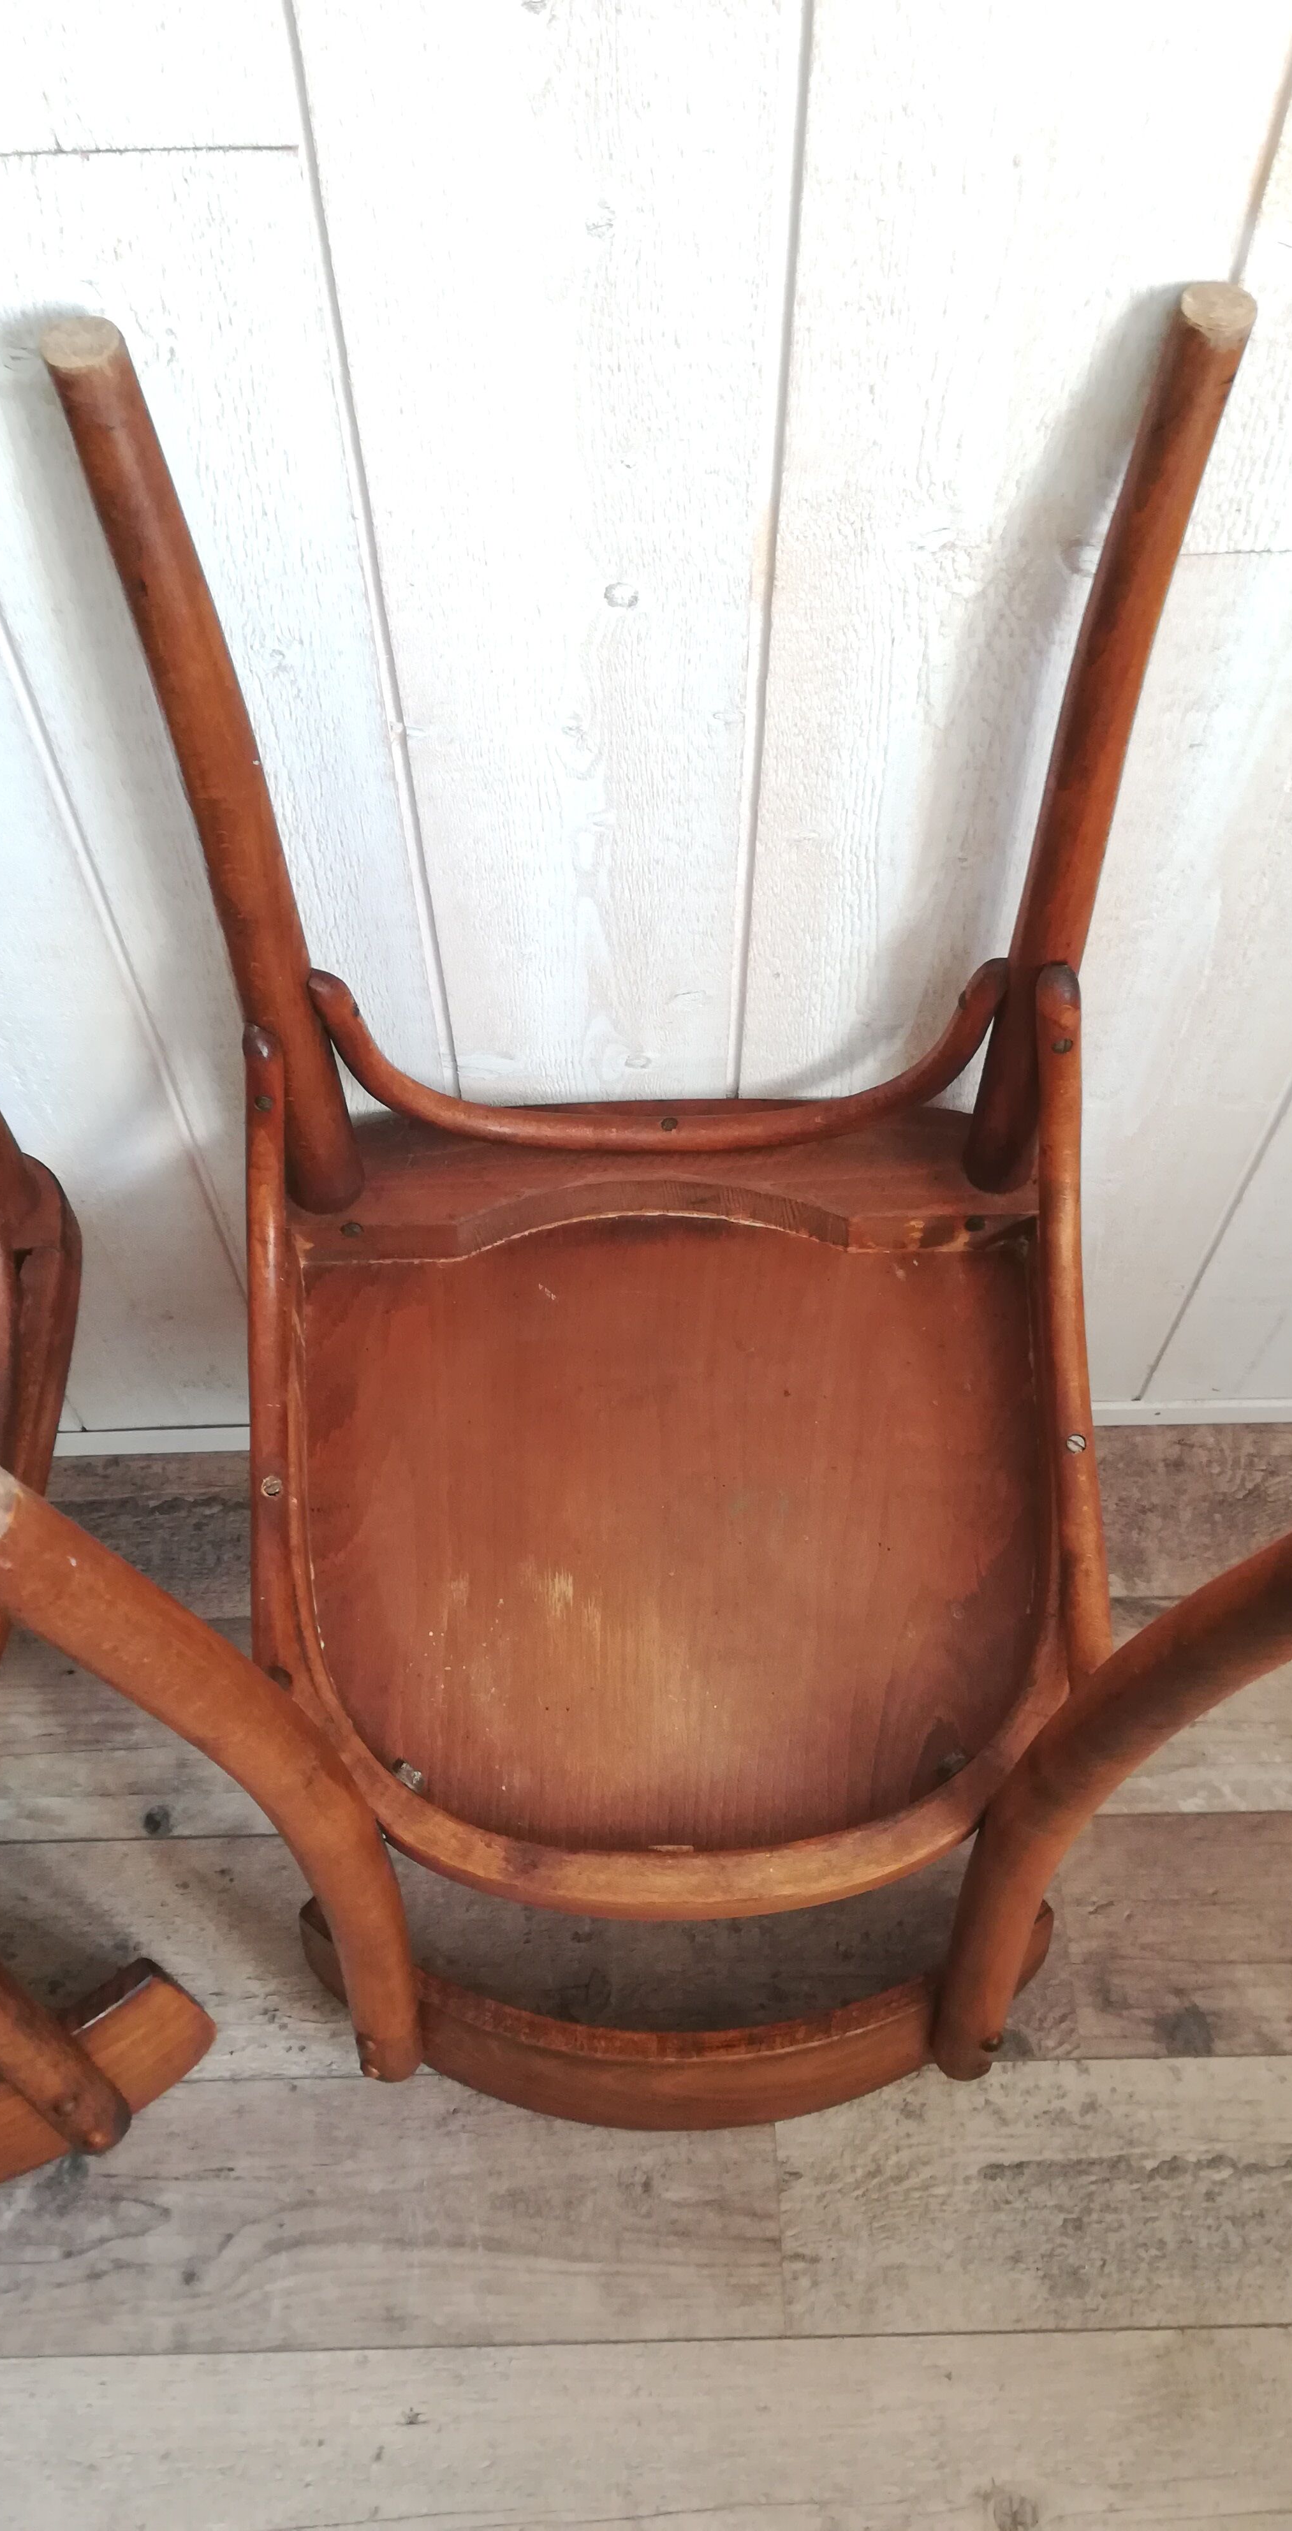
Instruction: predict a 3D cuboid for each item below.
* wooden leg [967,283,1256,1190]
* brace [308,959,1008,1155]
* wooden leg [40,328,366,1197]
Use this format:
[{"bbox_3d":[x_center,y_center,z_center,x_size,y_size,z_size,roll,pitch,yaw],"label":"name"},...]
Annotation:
[{"bbox_3d":[0.184,-0.183,0.804,0.036,0.444,0.039,0,54,-2],"label":"wooden leg"},{"bbox_3d":[0.006,-0.100,0.922,0.315,0.143,0.027,-1,60,0],"label":"brace"},{"bbox_3d":[-0.173,-0.175,0.804,0.036,0.444,0.039,-2,54,2],"label":"wooden leg"}]

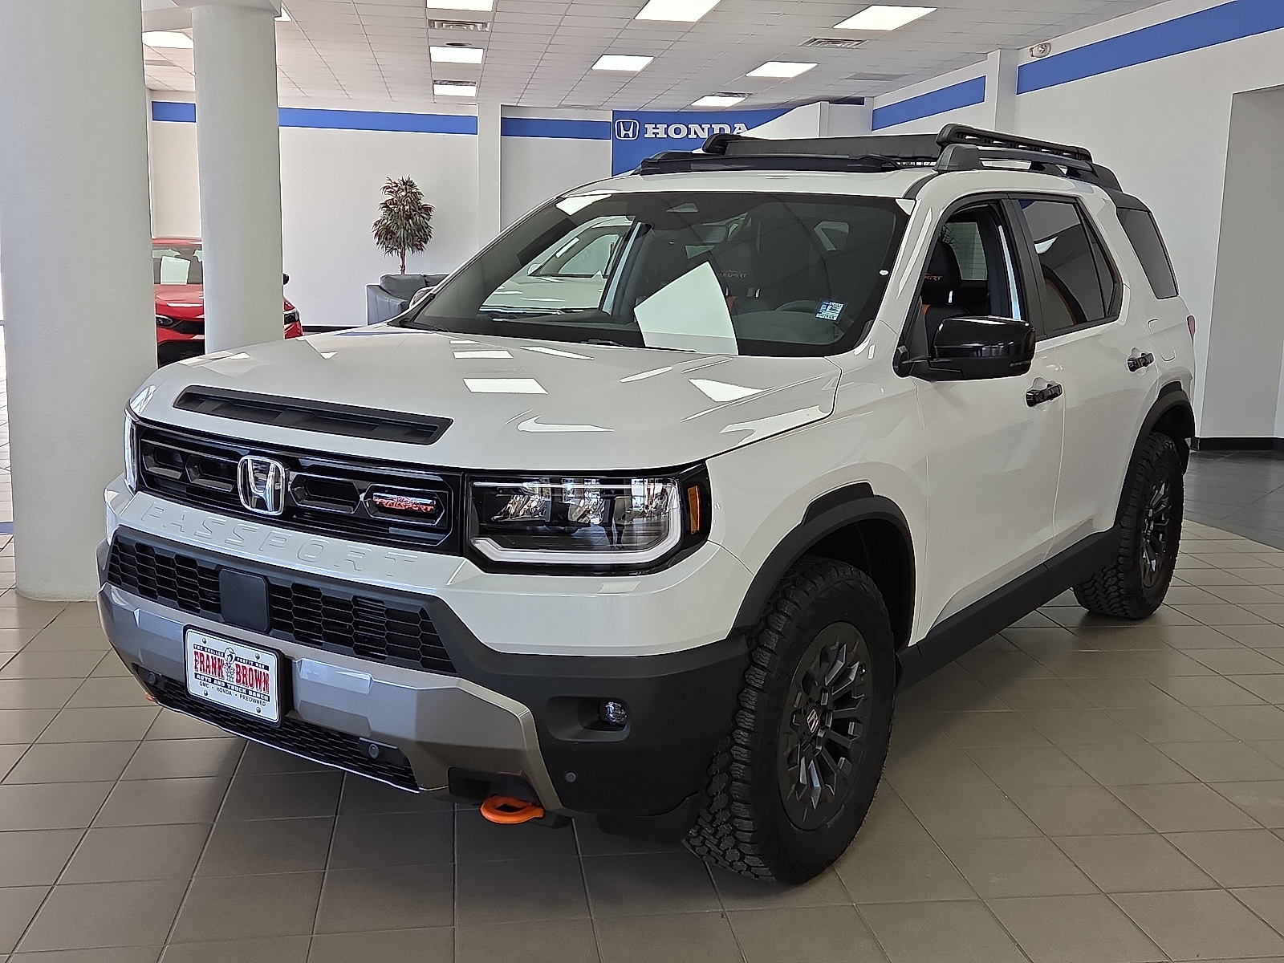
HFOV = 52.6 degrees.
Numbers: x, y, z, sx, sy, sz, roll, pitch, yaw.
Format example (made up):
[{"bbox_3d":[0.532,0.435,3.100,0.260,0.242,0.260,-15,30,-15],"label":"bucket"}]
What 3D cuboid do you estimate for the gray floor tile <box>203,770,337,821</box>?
[{"bbox_3d":[-0.967,0.852,3.501,0.300,0.010,0.296,0,11,-8],"label":"gray floor tile"}]

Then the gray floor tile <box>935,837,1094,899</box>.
[{"bbox_3d":[0.922,0.956,3.203,0.300,0.010,0.300,0,11,-8],"label":"gray floor tile"}]

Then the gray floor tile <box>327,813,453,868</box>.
[{"bbox_3d":[-0.621,0.901,3.240,0.300,0.010,0.292,0,11,-8],"label":"gray floor tile"}]

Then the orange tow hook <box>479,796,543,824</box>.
[{"bbox_3d":[-0.263,0.678,2.671,0.120,0.035,0.120,9,13,35],"label":"orange tow hook"}]

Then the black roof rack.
[{"bbox_3d":[1.044,-1.259,5.196,1.170,0.200,2.060,9,13,35],"label":"black roof rack"}]

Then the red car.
[{"bbox_3d":[-4.922,-1.887,13.756,1.820,1.415,4.640,-5,12,-29],"label":"red car"}]

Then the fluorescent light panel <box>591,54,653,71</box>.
[{"bbox_3d":[-0.221,-4.757,14.709,0.580,0.060,1.190,0,11,-8],"label":"fluorescent light panel"}]

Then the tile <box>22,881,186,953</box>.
[{"bbox_3d":[-1.179,0.958,2.870,0.300,0.010,0.292,0,11,-8],"label":"tile"}]

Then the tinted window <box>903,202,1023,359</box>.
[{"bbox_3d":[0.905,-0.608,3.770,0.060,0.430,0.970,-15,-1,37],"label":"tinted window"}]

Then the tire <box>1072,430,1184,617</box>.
[{"bbox_3d":[2.041,0.170,5.430,0.280,0.785,0.785,9,13,35],"label":"tire"}]

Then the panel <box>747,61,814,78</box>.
[{"bbox_3d":[1.595,-4.751,14.895,0.600,0.060,1.200,0,11,-8],"label":"panel"}]

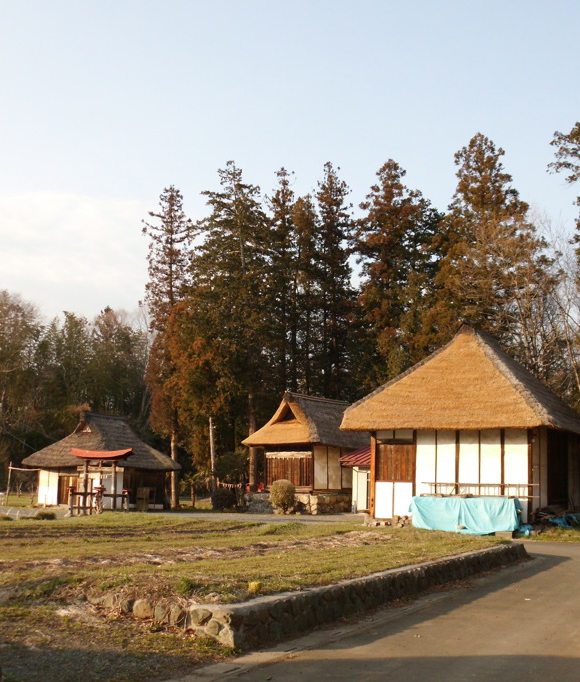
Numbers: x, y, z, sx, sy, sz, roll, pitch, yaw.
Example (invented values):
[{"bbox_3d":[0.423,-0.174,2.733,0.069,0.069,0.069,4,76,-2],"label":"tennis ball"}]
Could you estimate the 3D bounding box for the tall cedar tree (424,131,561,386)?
[{"bbox_3d":[12.030,-1.598,48.740,7.000,23.256,7.000,1,-9,0],"label":"tall cedar tree"}]

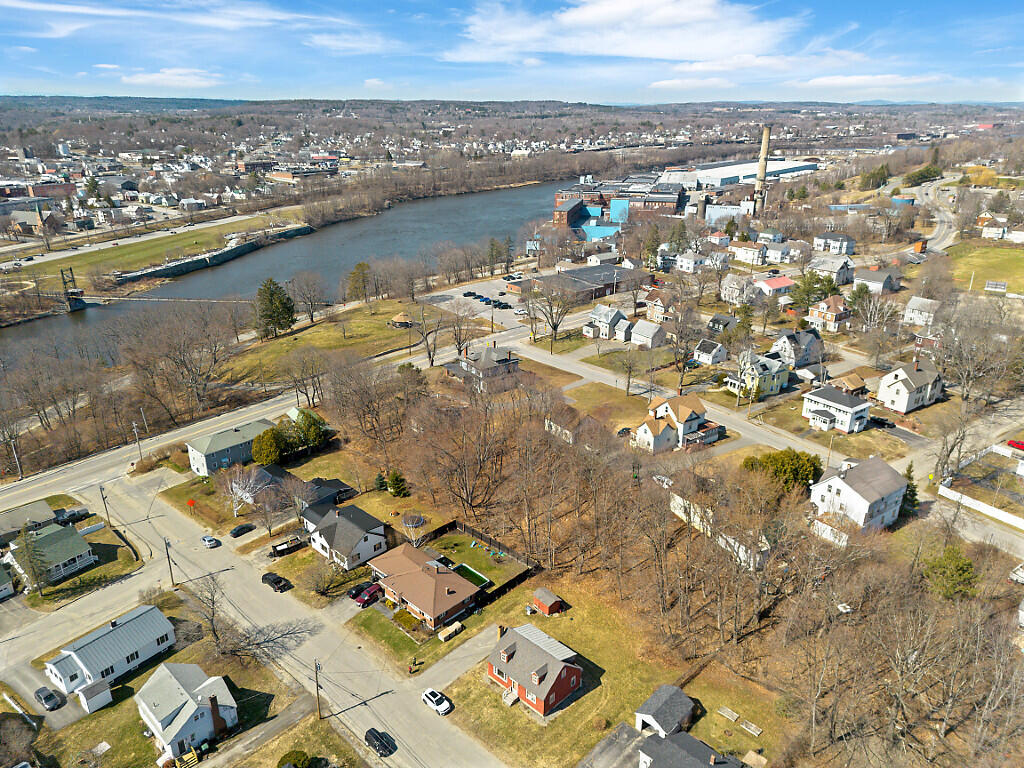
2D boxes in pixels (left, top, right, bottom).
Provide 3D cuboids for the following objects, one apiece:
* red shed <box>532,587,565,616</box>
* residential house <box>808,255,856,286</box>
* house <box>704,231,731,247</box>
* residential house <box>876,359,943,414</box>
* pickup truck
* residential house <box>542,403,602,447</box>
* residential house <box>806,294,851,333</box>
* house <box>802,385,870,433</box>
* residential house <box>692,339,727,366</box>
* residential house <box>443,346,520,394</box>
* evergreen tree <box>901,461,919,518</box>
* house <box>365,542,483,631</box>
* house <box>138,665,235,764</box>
[{"bbox_3d":[5.520,36.120,118.010,3.600,2.800,2.800,19,28,39],"label":"red shed"},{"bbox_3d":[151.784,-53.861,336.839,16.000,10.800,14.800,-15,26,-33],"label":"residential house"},{"bbox_3d":[115.260,-81.580,394.420,8.800,8.800,8.600,-14,26,-32],"label":"house"},{"bbox_3d":[99.120,0.060,176.550,15.000,10.200,8.300,-13,26,-30],"label":"residential house"},{"bbox_3d":[-43.340,31.307,135.978,5.900,1.650,2.200,-15,26,-34],"label":"pickup truck"},{"bbox_3d":[15.473,9.558,179.402,9.200,6.500,10.200,-15,26,-34],"label":"residential house"},{"bbox_3d":[107.340,-24.430,238.260,9.600,10.800,10.500,-13,25,-29],"label":"residential house"},{"bbox_3d":[84.777,6.547,187.099,12.500,7.500,14.000,-15,26,-34],"label":"house"},{"bbox_3d":[59.390,-9.570,212.330,7.400,5.200,6.700,-18,28,-38],"label":"residential house"},{"bbox_3d":[-9.273,-5.847,212.837,15.500,10.400,16.500,-16,27,-36],"label":"residential house"},{"bbox_3d":[81.346,21.032,145.234,4.600,11.200,4.600,-20,29,-41],"label":"evergreen tree"},{"bbox_3d":[-15.790,33.190,120.280,19.500,4.800,10.300,19,28,38],"label":"house"},{"bbox_3d":[-44.390,42.780,96.170,11.200,6.300,9.100,19,28,39],"label":"house"}]

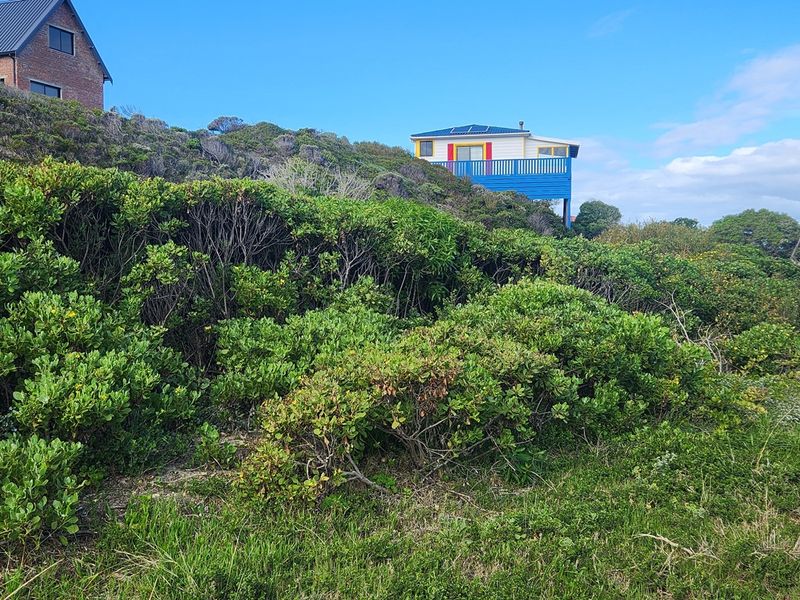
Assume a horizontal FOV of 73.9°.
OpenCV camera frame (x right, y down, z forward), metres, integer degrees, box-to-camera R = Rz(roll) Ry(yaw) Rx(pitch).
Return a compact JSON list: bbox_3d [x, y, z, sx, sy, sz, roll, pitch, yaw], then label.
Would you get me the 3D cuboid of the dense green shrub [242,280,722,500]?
[{"bbox_3d":[0.700,0.518,4.911,3.700,1.260,2.400,-2,5,-18],"label":"dense green shrub"}]

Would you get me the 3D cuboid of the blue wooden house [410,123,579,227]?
[{"bbox_3d":[6.075,-8.000,34.634,9.700,7.100,8.500,1,5,10],"label":"blue wooden house"}]

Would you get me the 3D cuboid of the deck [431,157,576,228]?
[{"bbox_3d":[5.824,-6.244,31.370,8.200,4.050,2.000,1,5,10],"label":"deck"}]

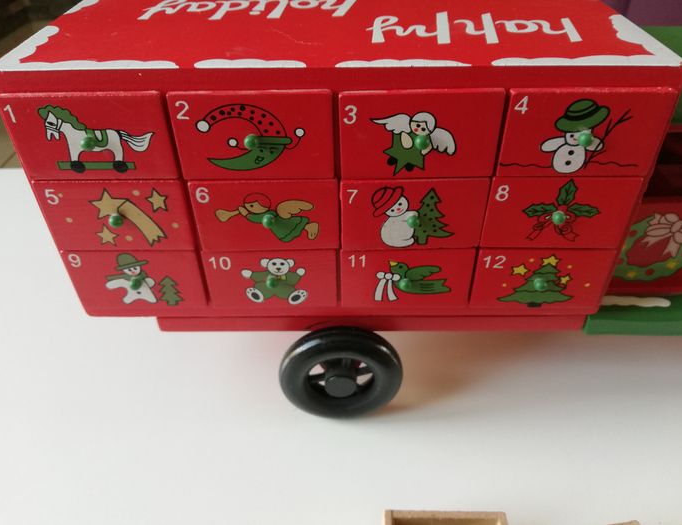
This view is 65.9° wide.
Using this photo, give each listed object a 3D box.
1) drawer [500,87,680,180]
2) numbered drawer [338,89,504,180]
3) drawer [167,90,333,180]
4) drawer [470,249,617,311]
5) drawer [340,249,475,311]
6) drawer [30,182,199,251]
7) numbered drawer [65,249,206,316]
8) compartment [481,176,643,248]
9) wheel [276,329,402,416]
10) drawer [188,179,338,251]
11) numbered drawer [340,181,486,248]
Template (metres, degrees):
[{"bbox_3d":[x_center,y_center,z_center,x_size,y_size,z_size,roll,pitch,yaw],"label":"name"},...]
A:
[{"bbox_3d":[0.084,-0.060,0.204,0.055,0.032,0.055,0,38,0],"label":"drawer"},{"bbox_3d":[0.027,-0.060,0.204,0.055,0.032,0.055,0,38,0],"label":"numbered drawer"},{"bbox_3d":[-0.030,-0.059,0.204,0.055,0.032,0.055,0,38,0],"label":"drawer"},{"bbox_3d":[0.085,-0.009,0.245,0.055,0.032,0.055,0,38,0],"label":"drawer"},{"bbox_3d":[0.028,-0.009,0.245,0.055,0.032,0.055,0,38,0],"label":"drawer"},{"bbox_3d":[-0.087,-0.033,0.225,0.055,0.032,0.055,0,38,0],"label":"drawer"},{"bbox_3d":[-0.086,-0.008,0.245,0.055,0.032,0.055,0,38,0],"label":"numbered drawer"},{"bbox_3d":[0.084,-0.035,0.225,0.055,0.032,0.055,0,38,0],"label":"compartment"},{"bbox_3d":[0.000,0.056,0.266,0.061,0.061,0.018,0,38,0],"label":"wheel"},{"bbox_3d":[-0.030,-0.034,0.225,0.055,0.032,0.055,0,38,0],"label":"drawer"},{"bbox_3d":[0.027,-0.034,0.225,0.055,0.032,0.055,0,38,0],"label":"numbered drawer"}]

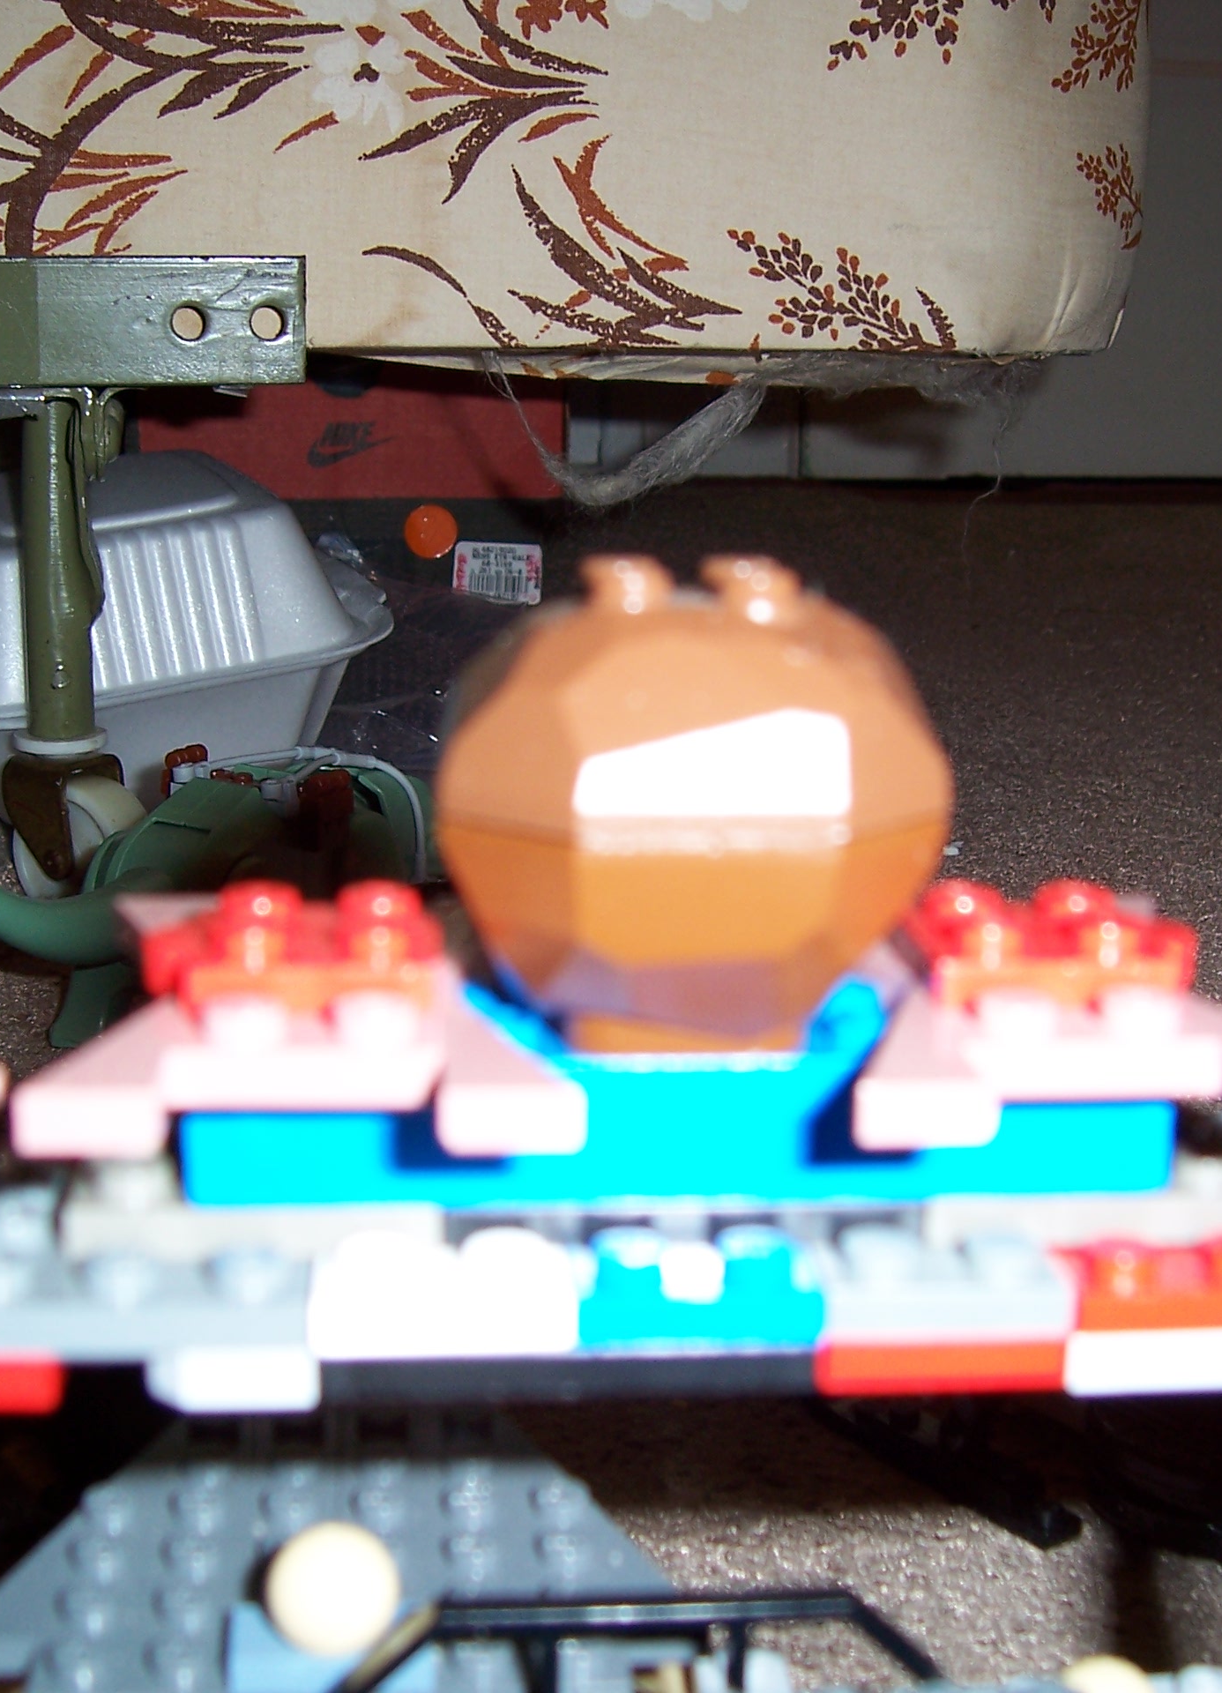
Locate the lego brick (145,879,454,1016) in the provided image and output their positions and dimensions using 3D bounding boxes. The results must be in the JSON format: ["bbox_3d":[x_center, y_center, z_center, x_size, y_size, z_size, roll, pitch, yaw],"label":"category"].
[{"bbox_3d":[-0.020,0.007,0.155,0.018,0.005,0.016,0,15,-6],"label":"lego brick"}]

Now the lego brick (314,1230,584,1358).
[{"bbox_3d":[-0.011,0.028,0.149,0.016,0.005,0.008,0,15,-6],"label":"lego brick"}]

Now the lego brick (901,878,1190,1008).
[{"bbox_3d":[0.029,0.007,0.160,0.018,0.005,0.016,0,15,-6],"label":"lego brick"}]

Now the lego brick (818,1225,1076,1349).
[{"bbox_3d":[0.021,0.028,0.154,0.016,0.005,0.010,0,12,-6],"label":"lego brick"}]

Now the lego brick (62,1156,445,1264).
[{"bbox_3d":[-0.023,0.023,0.155,0.024,0.005,0.008,0,15,-6],"label":"lego brick"}]

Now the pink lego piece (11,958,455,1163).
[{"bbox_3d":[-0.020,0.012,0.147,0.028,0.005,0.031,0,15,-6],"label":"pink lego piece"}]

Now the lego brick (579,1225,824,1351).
[{"bbox_3d":[0.005,0.028,0.152,0.016,0.005,0.010,0,12,-6],"label":"lego brick"}]

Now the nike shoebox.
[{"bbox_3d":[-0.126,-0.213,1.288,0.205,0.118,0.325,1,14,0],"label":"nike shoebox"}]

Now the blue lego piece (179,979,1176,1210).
[{"bbox_3d":[0.004,0.016,0.161,0.064,0.010,0.018,0,15,-6],"label":"blue lego piece"}]

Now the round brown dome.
[{"bbox_3d":[0.005,-0.002,0.155,0.032,0.032,0.032,2,15,0],"label":"round brown dome"}]

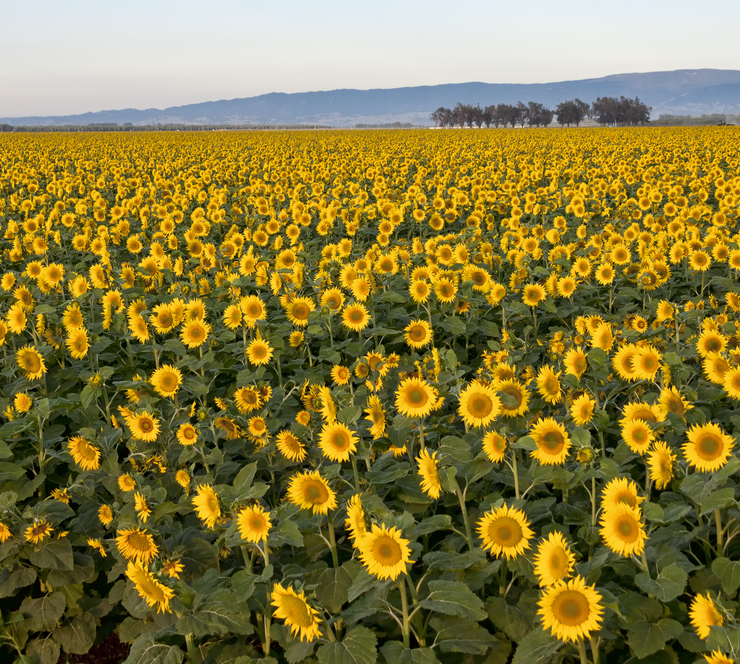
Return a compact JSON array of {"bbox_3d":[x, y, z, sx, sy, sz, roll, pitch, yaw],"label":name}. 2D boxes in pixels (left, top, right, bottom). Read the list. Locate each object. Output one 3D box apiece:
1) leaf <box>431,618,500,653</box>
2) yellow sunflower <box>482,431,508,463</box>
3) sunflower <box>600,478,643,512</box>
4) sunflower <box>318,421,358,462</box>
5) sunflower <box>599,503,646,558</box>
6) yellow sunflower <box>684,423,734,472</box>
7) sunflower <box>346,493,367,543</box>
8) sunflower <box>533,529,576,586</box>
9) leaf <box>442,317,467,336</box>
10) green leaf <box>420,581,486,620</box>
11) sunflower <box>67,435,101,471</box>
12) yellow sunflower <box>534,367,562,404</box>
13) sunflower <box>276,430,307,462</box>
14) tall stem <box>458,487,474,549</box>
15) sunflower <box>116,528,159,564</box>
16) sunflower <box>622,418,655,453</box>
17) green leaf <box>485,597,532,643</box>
[{"bbox_3d":[0.366,1.164,6.700,0.265,0.090,0.180,0,35,3],"label":"leaf"},{"bbox_3d":[0.632,0.577,8.800,0.160,0.165,0.060,6,13,43],"label":"yellow sunflower"},{"bbox_3d":[1.022,0.684,7.100,0.183,0.187,0.067,4,0,36],"label":"sunflower"},{"bbox_3d":[-0.148,0.514,8.200,0.195,0.195,0.060,1,-4,11],"label":"sunflower"},{"bbox_3d":[0.925,0.723,6.400,0.195,0.195,0.065,5,-3,36],"label":"sunflower"},{"bbox_3d":[1.472,0.502,7.600,0.220,0.215,0.070,1,6,12],"label":"yellow sunflower"},{"bbox_3d":[-0.046,0.746,6.950,0.070,0.205,0.200,-7,9,-19],"label":"sunflower"},{"bbox_3d":[0.630,0.781,6.000,0.065,0.195,0.195,7,0,-40],"label":"sunflower"},{"bbox_3d":[0.614,-0.040,12.700,0.175,0.060,0.170,1,49,8],"label":"leaf"},{"bbox_3d":[0.303,0.976,6.350,0.235,0.100,0.160,-1,7,-9],"label":"green leaf"},{"bbox_3d":[-1.492,0.627,9.100,0.205,0.205,0.070,1,28,15],"label":"sunflower"},{"bbox_3d":[0.981,0.294,9.600,0.205,0.205,0.065,6,2,45],"label":"yellow sunflower"},{"bbox_3d":[-0.409,0.596,9.100,0.170,0.175,0.065,5,29,37],"label":"sunflower"},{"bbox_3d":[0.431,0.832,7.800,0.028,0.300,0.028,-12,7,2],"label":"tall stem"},{"bbox_3d":[-1.024,0.945,7.700,0.185,0.185,0.070,2,36,14],"label":"sunflower"},{"bbox_3d":[1.332,0.520,8.700,0.185,0.185,0.060,4,-2,31],"label":"sunflower"},{"bbox_3d":[0.539,1.119,6.800,0.190,0.190,0.060,1,-29,5],"label":"green leaf"}]

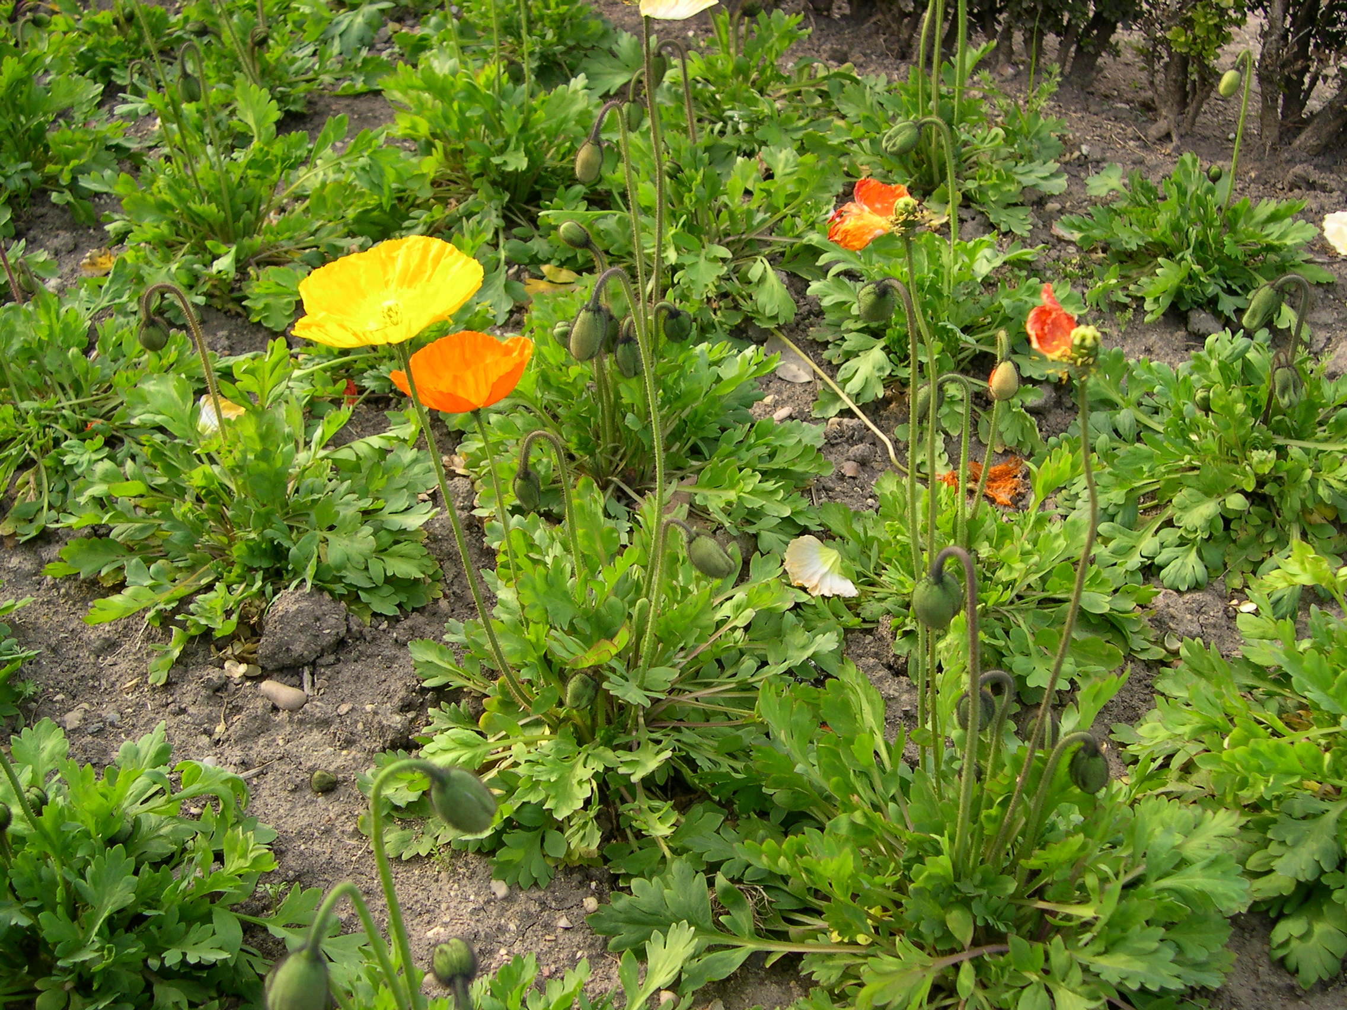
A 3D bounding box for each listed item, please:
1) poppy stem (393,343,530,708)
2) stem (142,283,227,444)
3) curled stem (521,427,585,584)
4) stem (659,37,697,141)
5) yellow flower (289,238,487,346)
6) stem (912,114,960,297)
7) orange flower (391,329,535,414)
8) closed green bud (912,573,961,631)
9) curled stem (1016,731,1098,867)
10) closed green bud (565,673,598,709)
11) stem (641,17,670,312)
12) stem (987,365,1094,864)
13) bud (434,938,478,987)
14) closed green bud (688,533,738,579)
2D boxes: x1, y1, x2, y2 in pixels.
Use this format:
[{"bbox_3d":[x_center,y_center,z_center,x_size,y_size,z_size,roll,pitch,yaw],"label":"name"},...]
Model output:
[{"bbox_3d":[-0.108,0.018,0.770,0.014,0.230,0.014,-10,31,6],"label":"poppy stem"},{"bbox_3d":[-0.381,-0.106,1.150,0.046,0.140,0.016,0,32,0],"label":"stem"},{"bbox_3d":[-0.062,0.002,0.765,0.032,0.093,0.014,-1,32,1],"label":"curled stem"},{"bbox_3d":[0.005,-0.437,1.564,0.042,0.106,0.014,0,32,0],"label":"stem"},{"bbox_3d":[-0.134,-0.100,0.696,0.089,0.033,0.084,-5,38,3],"label":"yellow flower"},{"bbox_3d":[0.253,-0.288,1.430,0.051,0.176,0.014,0,32,0],"label":"stem"},{"bbox_3d":[-0.134,-0.075,0.944,0.089,0.037,0.089,-7,32,5],"label":"orange flower"},{"bbox_3d":[0.133,0.049,0.750,0.025,0.031,0.025,0,32,0],"label":"closed green bud"},{"bbox_3d":[0.213,0.166,0.823,0.035,0.100,0.016,0,32,0],"label":"curled stem"},{"bbox_3d":[-0.050,0.100,0.794,0.017,0.021,0.017,0,32,0],"label":"closed green bud"},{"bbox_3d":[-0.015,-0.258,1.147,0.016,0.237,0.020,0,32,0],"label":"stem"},{"bbox_3d":[0.166,0.063,0.662,0.022,0.271,0.018,0,32,0],"label":"stem"},{"bbox_3d":[-0.084,0.176,0.568,0.017,0.021,0.017,0,32,0],"label":"bud"},{"bbox_3d":[0.025,0.033,0.942,0.036,0.021,0.021,37,25,-21],"label":"closed green bud"}]

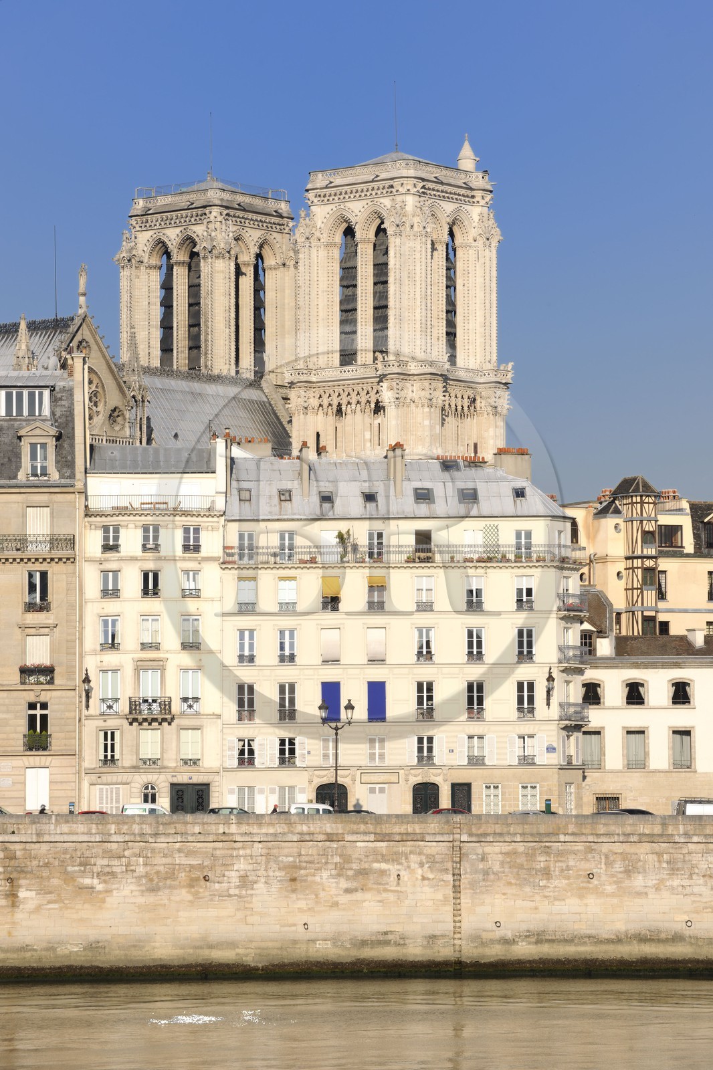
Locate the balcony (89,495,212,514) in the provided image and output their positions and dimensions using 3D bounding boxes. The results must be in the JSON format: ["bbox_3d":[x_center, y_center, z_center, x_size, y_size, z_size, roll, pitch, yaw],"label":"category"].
[{"bbox_3d":[-12.161,-1.809,220.197,7.500,1.050,0.900,0,-4,-2],"label":"balcony"}]

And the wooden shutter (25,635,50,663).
[{"bbox_3d":[-18.858,7.360,220.201,1.400,2.750,0.070,0,-4,0],"label":"wooden shutter"}]

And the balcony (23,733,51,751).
[{"bbox_3d":[-18.841,12.245,219.542,1.620,1.030,0.320,0,-4,0],"label":"balcony"}]

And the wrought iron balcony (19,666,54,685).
[{"bbox_3d":[-18.911,8.326,219.779,2.020,1.120,0.450,0,-4,0],"label":"wrought iron balcony"}]

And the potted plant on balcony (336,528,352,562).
[{"bbox_3d":[-0.772,0.623,221.523,0.930,1.950,0.850,0,-4,-4],"label":"potted plant on balcony"}]

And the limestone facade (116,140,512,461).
[{"bbox_3d":[-6.205,-4.839,406.162,43.000,71.000,16.000,-4,-5,39],"label":"limestone facade"}]

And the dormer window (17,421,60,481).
[{"bbox_3d":[-18.939,-4.987,221.557,2.500,3.550,1.400,0,-4,0],"label":"dormer window"}]

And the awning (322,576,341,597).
[{"bbox_3d":[-1.476,3.059,220.997,1.120,1.130,0.700,0,-4,-5],"label":"awning"}]

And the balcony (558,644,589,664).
[{"bbox_3d":[12.930,7.101,221.072,0.700,1.150,2.300,-3,-5,32],"label":"balcony"}]

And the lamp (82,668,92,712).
[{"bbox_3d":[-15.928,9.158,219.347,0.560,2.500,1.100,0,-4,0],"label":"lamp"}]

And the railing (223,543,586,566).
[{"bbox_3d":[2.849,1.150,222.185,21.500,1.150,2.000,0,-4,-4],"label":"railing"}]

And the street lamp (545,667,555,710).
[{"bbox_3d":[11.458,9.035,219.356,0.560,2.480,1.100,0,-4,0],"label":"street lamp"}]

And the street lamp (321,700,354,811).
[{"bbox_3d":[-1.062,12.717,206.620,2.030,7.200,0.600,0,-4,0],"label":"street lamp"}]

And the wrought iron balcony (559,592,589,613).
[{"bbox_3d":[13.059,4.096,223.274,0.650,1.150,2.300,-3,-5,30],"label":"wrought iron balcony"}]

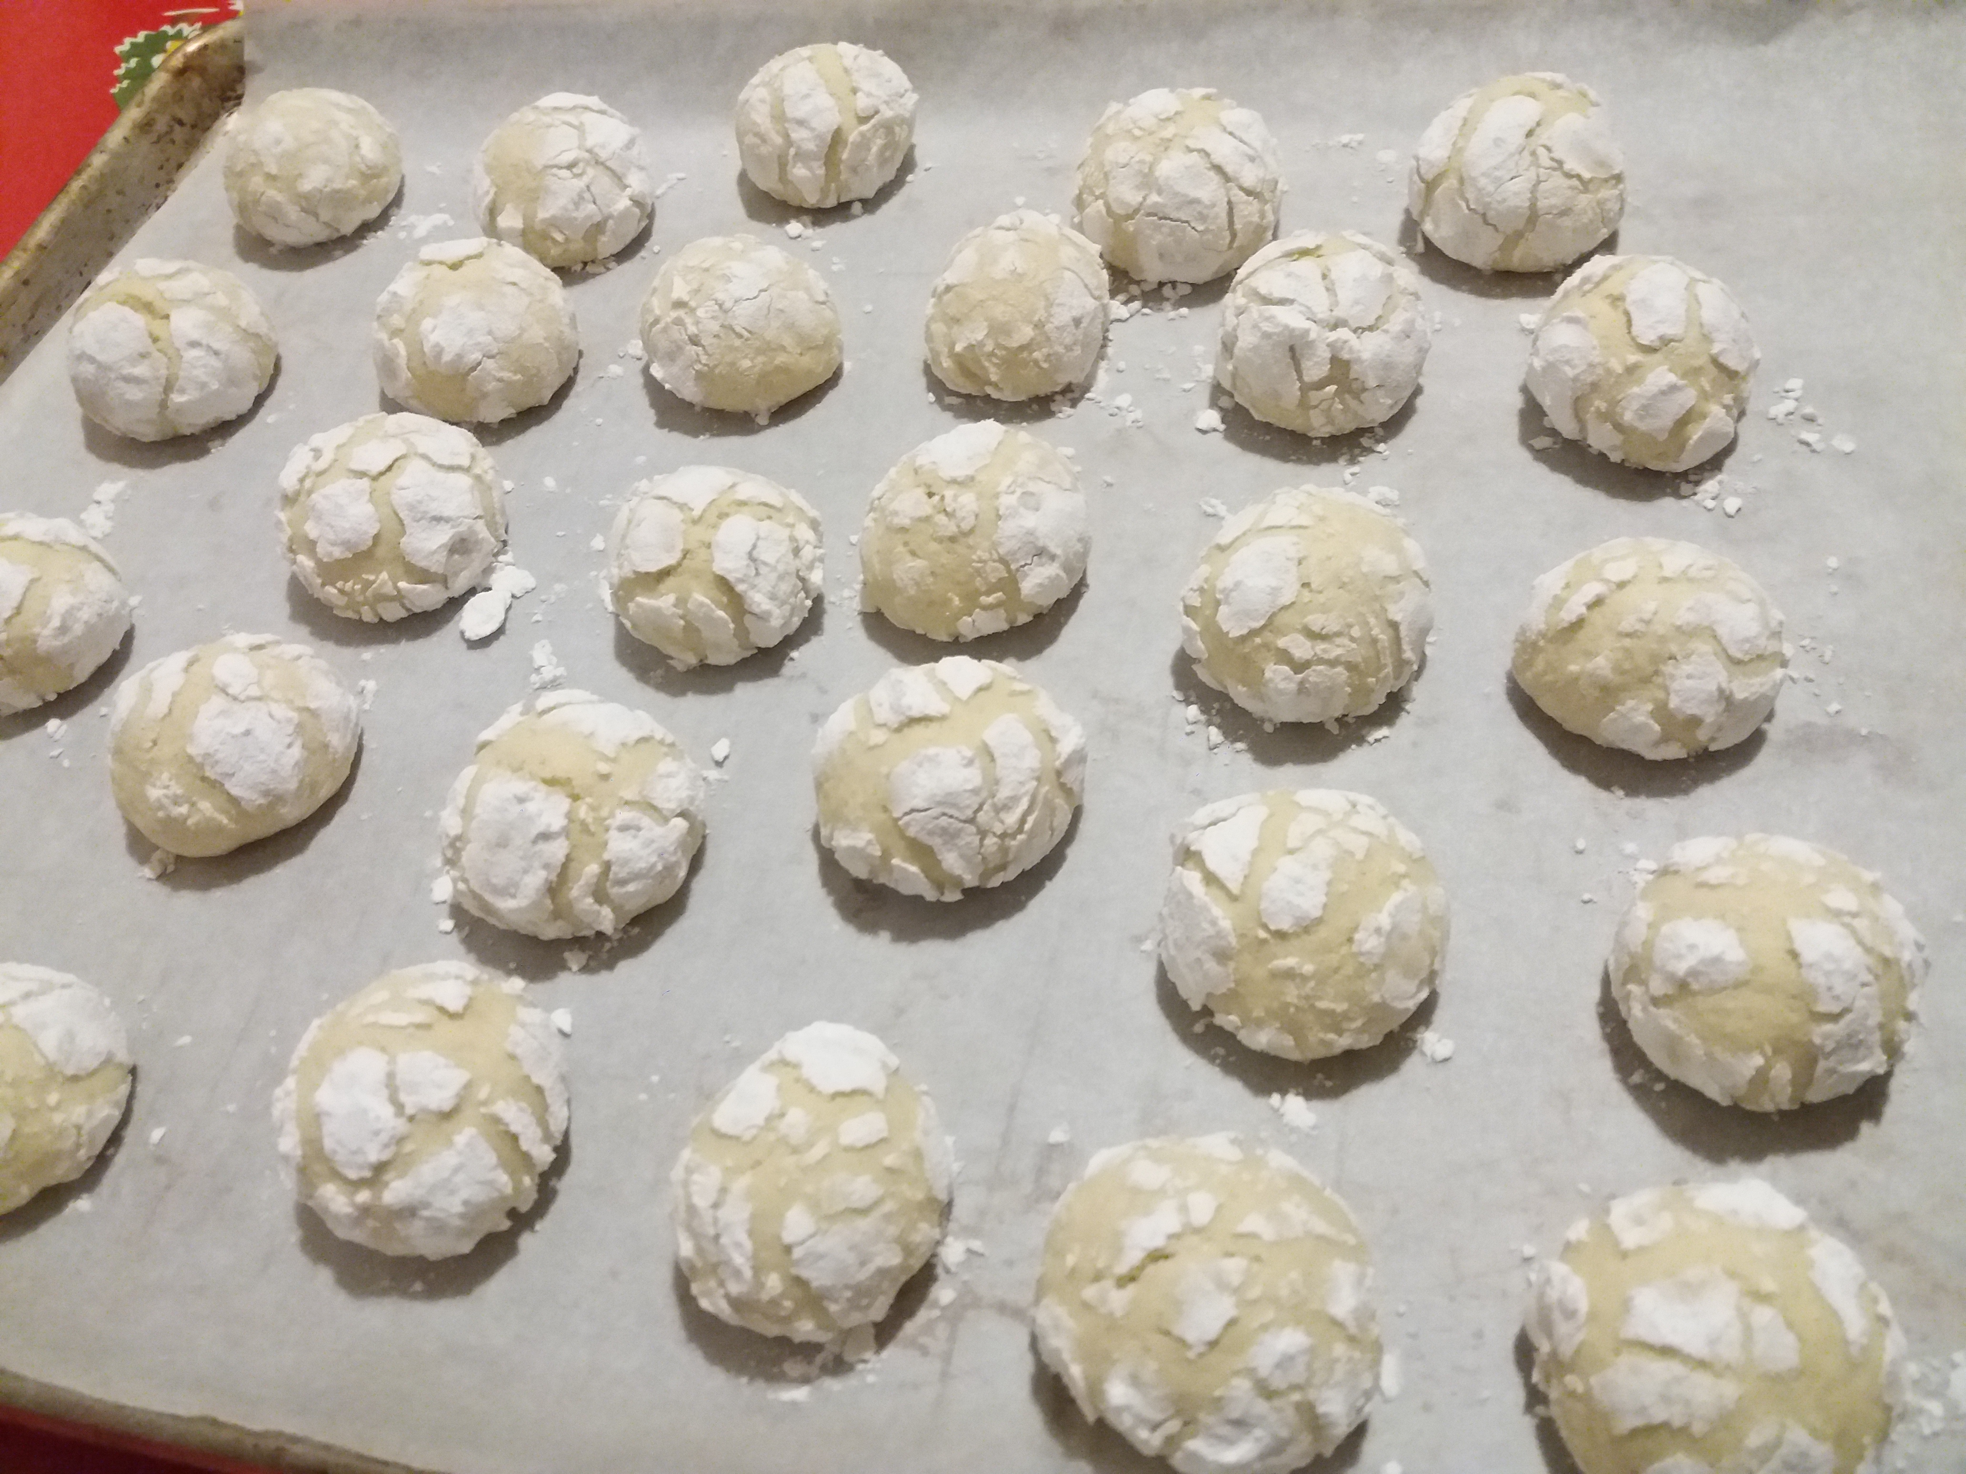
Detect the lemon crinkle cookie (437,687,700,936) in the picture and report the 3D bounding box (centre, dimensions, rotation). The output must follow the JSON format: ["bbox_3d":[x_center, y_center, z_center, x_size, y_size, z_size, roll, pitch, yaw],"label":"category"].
[{"bbox_3d":[-0.072,0.011,0.274,0.045,0.032,0.045,-4,53,5],"label":"lemon crinkle cookie"}]

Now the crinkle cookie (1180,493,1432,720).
[{"bbox_3d":[0.056,-0.024,0.274,0.043,0.033,0.043,4,54,11],"label":"crinkle cookie"}]

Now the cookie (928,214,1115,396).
[{"bbox_3d":[0.007,-0.096,0.343,0.041,0.031,0.041,-6,53,3],"label":"cookie"}]

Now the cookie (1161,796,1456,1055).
[{"bbox_3d":[0.048,0.027,0.238,0.042,0.032,0.042,5,54,12],"label":"cookie"}]

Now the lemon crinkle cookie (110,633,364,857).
[{"bbox_3d":[-0.139,-0.001,0.292,0.043,0.031,0.043,-4,53,5],"label":"lemon crinkle cookie"}]

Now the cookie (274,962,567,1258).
[{"bbox_3d":[-0.084,0.054,0.236,0.043,0.033,0.043,-4,53,5],"label":"cookie"}]

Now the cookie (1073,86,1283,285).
[{"bbox_3d":[0.042,-0.121,0.347,0.045,0.036,0.044,-1,53,7],"label":"cookie"}]

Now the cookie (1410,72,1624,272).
[{"bbox_3d":[0.118,-0.128,0.351,0.045,0.033,0.045,11,56,15],"label":"cookie"}]

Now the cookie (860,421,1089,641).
[{"bbox_3d":[-0.002,-0.039,0.294,0.043,0.033,0.043,-10,53,1],"label":"cookie"}]

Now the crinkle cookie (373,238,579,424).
[{"bbox_3d":[-0.116,-0.094,0.358,0.045,0.031,0.045,-24,54,-10],"label":"crinkle cookie"}]

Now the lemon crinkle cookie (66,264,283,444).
[{"bbox_3d":[-0.188,-0.092,0.366,0.044,0.032,0.044,-33,56,-16],"label":"lemon crinkle cookie"}]

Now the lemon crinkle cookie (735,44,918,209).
[{"bbox_3d":[-0.038,-0.146,0.379,0.043,0.032,0.043,-12,53,-1],"label":"lemon crinkle cookie"}]

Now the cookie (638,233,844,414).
[{"bbox_3d":[-0.054,-0.093,0.350,0.044,0.030,0.044,-16,53,-4],"label":"cookie"}]

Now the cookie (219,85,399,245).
[{"bbox_3d":[-0.173,-0.149,0.407,0.043,0.030,0.043,-27,55,-12],"label":"cookie"}]

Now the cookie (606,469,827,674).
[{"bbox_3d":[-0.053,-0.035,0.307,0.042,0.029,0.042,-4,53,5],"label":"cookie"}]

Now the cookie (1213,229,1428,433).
[{"bbox_3d":[0.067,-0.080,0.315,0.042,0.033,0.044,4,54,11],"label":"cookie"}]

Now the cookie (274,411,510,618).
[{"bbox_3d":[-0.122,-0.048,0.324,0.045,0.032,0.045,-30,56,-14],"label":"cookie"}]

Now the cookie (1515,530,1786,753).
[{"bbox_3d":[0.110,-0.016,0.263,0.042,0.030,0.040,19,58,21],"label":"cookie"}]

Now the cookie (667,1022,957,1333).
[{"bbox_3d":[-0.024,0.061,0.223,0.039,0.032,0.045,-28,55,-13],"label":"cookie"}]

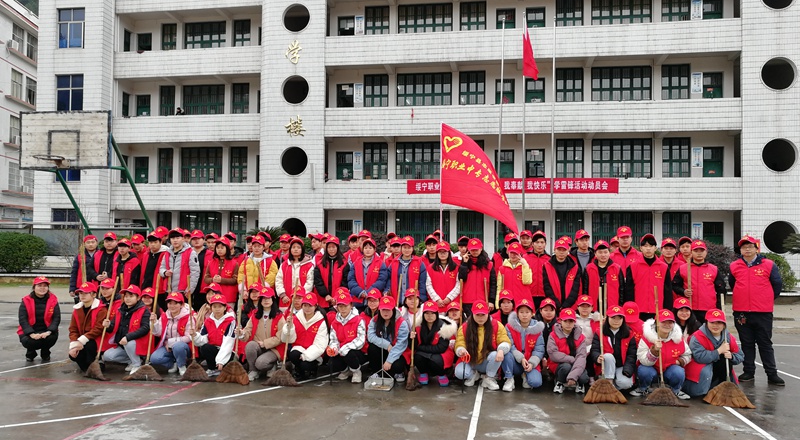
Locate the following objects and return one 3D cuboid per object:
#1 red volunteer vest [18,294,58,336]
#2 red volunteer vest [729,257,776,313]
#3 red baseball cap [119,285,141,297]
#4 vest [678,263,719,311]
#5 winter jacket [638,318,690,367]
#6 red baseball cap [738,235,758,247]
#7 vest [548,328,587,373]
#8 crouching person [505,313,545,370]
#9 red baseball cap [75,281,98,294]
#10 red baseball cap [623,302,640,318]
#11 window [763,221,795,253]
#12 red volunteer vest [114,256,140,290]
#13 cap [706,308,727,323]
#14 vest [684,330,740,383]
[{"bbox_3d":[-4.808,1.264,8.300,0.530,0.600,0.380,1,-1,-25],"label":"red volunteer vest"},{"bbox_3d":[4.237,0.781,7.500,0.530,0.670,0.320,-1,-3,29],"label":"red volunteer vest"},{"bbox_3d":[-3.237,0.845,7.500,0.190,0.140,0.260,0,-1,7],"label":"red baseball cap"},{"bbox_3d":[3.875,0.863,8.100,0.490,0.630,0.290,0,-3,23],"label":"vest"},{"bbox_3d":[2.866,1.351,6.800,0.560,0.570,0.420,0,-2,7],"label":"winter jacket"},{"bbox_3d":[3.993,0.246,7.150,0.190,0.140,0.260,0,-14,37],"label":"red baseball cap"},{"bbox_3d":[1.854,1.453,6.950,0.440,0.540,0.380,1,-2,-2],"label":"vest"},{"bbox_3d":[1.421,1.393,7.108,0.540,1.000,0.680,0,-1,7],"label":"crouching person"},{"bbox_3d":[-3.815,0.826,7.600,0.190,0.140,0.260,0,-1,5],"label":"red baseball cap"},{"bbox_3d":[2.727,1.084,7.350,0.190,0.150,0.260,0,33,14],"label":"red baseball cap"},{"bbox_3d":[16.211,0.745,26.550,1.400,1.400,0.250,0,-1,10],"label":"window"},{"bbox_3d":[-4.112,0.791,9.400,0.430,0.560,0.280,1,-3,-12],"label":"red volunteer vest"},{"bbox_3d":[3.424,1.033,6.750,0.190,0.150,0.250,0,-3,23],"label":"cap"},{"bbox_3d":[3.345,1.450,6.680,0.510,0.540,0.360,0,-1,11],"label":"vest"}]

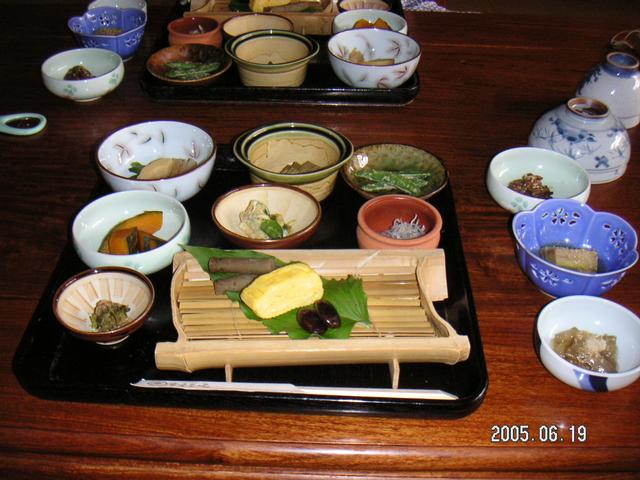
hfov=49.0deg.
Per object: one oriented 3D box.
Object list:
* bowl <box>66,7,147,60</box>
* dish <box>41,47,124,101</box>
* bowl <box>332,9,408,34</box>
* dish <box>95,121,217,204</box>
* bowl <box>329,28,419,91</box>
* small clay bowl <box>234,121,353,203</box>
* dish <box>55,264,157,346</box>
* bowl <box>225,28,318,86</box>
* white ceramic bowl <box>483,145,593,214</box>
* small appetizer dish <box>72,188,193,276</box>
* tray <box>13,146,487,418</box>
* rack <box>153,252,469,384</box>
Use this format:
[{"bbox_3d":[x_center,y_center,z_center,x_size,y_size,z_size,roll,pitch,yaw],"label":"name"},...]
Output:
[{"bbox_3d":[-0.287,-0.275,0.969,0.104,0.054,0.104,1,39,0],"label":"bowl"},{"bbox_3d":[-0.296,-0.204,0.892,0.099,0.039,0.099,1,39,0],"label":"dish"},{"bbox_3d":[0.070,-0.285,0.990,0.101,0.042,0.101,1,39,0],"label":"bowl"},{"bbox_3d":[-0.160,-0.070,0.710,0.116,0.050,0.116,1,39,0],"label":"dish"},{"bbox_3d":[0.069,-0.226,0.910,0.116,0.050,0.116,1,39,0],"label":"bowl"},{"bbox_3d":[-0.026,-0.074,0.720,0.121,0.047,0.105,1,39,0],"label":"small clay bowl"},{"bbox_3d":[-0.166,0.061,0.555,0.076,0.039,0.076,1,39,0],"label":"dish"},{"bbox_3d":[-0.061,-0.227,0.910,0.121,0.047,0.105,1,39,0],"label":"bowl"},{"bbox_3d":[0.217,-0.051,0.710,0.099,0.039,0.099,1,39,0],"label":"white ceramic bowl"},{"bbox_3d":[-0.164,-0.001,0.629,0.101,0.042,0.101,1,39,0],"label":"small appetizer dish"},{"bbox_3d":[-0.050,0.010,0.645,0.355,0.018,0.346,2,39,1],"label":"tray"},{"bbox_3d":[-0.006,0.058,0.563,0.231,0.036,0.124,-1,39,-2],"label":"rack"}]

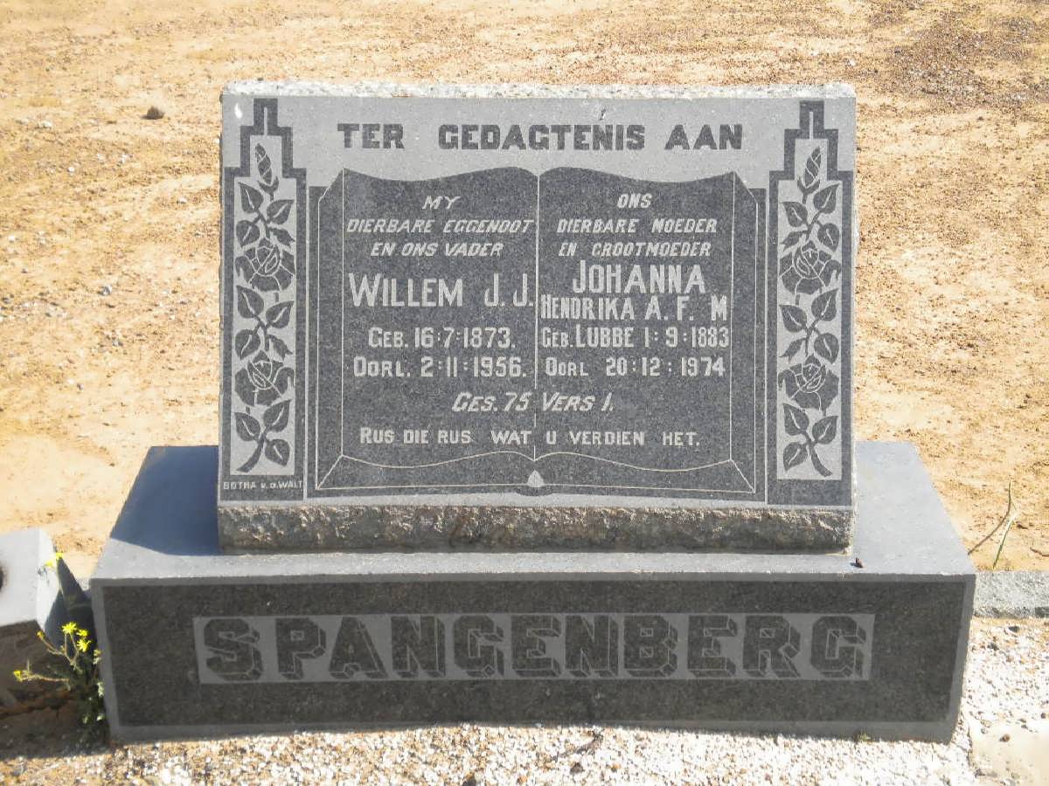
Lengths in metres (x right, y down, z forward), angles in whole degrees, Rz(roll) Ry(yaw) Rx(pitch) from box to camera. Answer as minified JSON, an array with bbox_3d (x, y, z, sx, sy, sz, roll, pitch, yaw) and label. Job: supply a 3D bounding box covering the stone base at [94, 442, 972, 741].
[{"bbox_3d":[0.010,0.276,2.252,1.140,0.264,0.372,0,25,0],"label":"stone base"}]

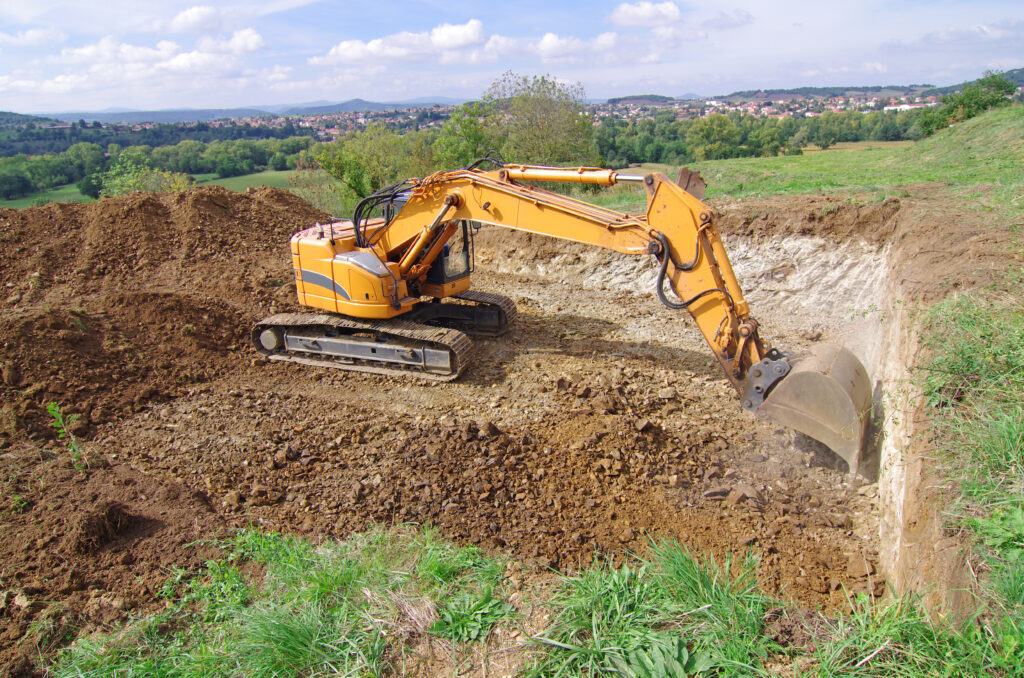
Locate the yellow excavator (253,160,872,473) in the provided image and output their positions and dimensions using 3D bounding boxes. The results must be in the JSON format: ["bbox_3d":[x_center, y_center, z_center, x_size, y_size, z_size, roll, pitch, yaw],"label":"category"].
[{"bbox_3d":[0.121,-1.157,10.370,11.100,3.750,3.450,11,24,29],"label":"yellow excavator"}]

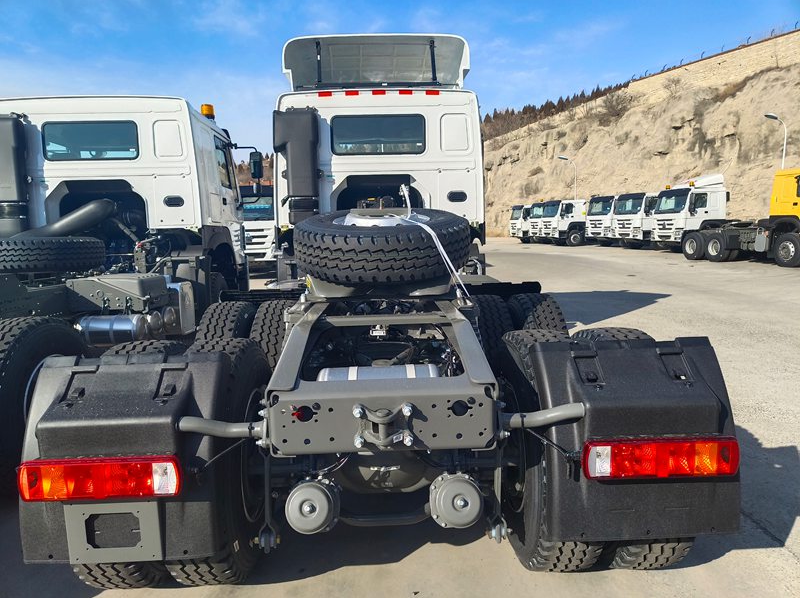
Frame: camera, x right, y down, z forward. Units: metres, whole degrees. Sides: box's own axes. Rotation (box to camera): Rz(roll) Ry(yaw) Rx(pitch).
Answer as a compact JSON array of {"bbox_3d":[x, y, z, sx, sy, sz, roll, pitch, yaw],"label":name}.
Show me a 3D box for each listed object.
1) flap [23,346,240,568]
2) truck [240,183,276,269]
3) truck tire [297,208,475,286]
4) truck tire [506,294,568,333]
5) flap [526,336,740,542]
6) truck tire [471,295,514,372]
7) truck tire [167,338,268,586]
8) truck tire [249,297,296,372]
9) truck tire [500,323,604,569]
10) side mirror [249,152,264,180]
[{"bbox_3d":[-0.963,0.548,1.865,0.660,0.690,0.380,-1,8,-2],"label":"flap"},{"bbox_3d":[-5.141,-2.659,20.735,2.450,3.000,6.600,-2,8,-3],"label":"truck"},{"bbox_3d":[-0.105,-0.348,3.297,1.078,0.290,1.078,-1,17,-2],"label":"truck tire"},{"bbox_3d":[0.976,0.492,3.958,0.300,1.078,1.078,-1,8,-2],"label":"truck tire"},{"bbox_3d":[0.856,0.501,1.917,0.660,0.690,0.380,-1,8,-2],"label":"flap"},{"bbox_3d":[0.627,0.501,3.948,0.300,1.078,1.078,-1,8,-2],"label":"truck tire"},{"bbox_3d":[-0.804,0.727,2.500,0.300,1.078,1.078,-1,8,-2],"label":"truck tire"},{"bbox_3d":[-0.849,0.539,3.907,0.300,1.078,1.078,-1,8,-2],"label":"truck tire"},{"bbox_3d":[0.671,0.689,2.541,0.300,1.078,1.078,-1,8,-2],"label":"truck tire"},{"bbox_3d":[-2.090,-1.951,7.750,0.200,0.400,0.120,-1,8,5],"label":"side mirror"}]

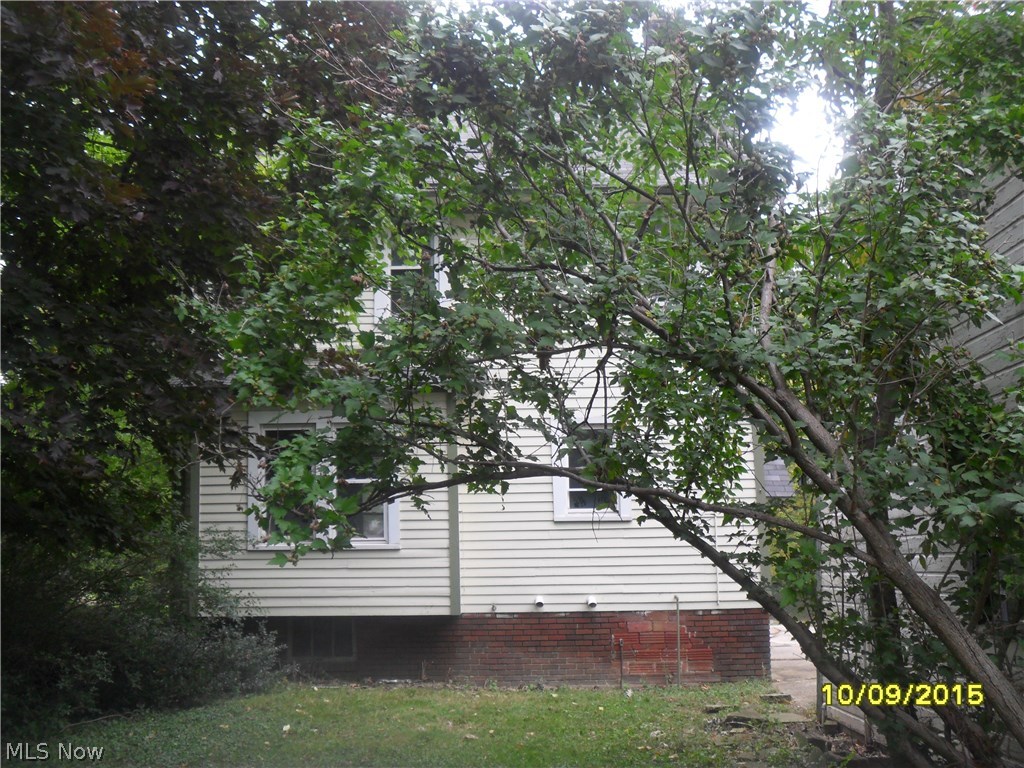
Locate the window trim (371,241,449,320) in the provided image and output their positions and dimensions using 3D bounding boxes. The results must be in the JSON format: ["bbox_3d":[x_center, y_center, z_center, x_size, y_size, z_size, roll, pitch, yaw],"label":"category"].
[{"bbox_3d":[-1.281,-1.394,13.300,0.990,1.270,0.140,-1,-7,1],"label":"window trim"}]

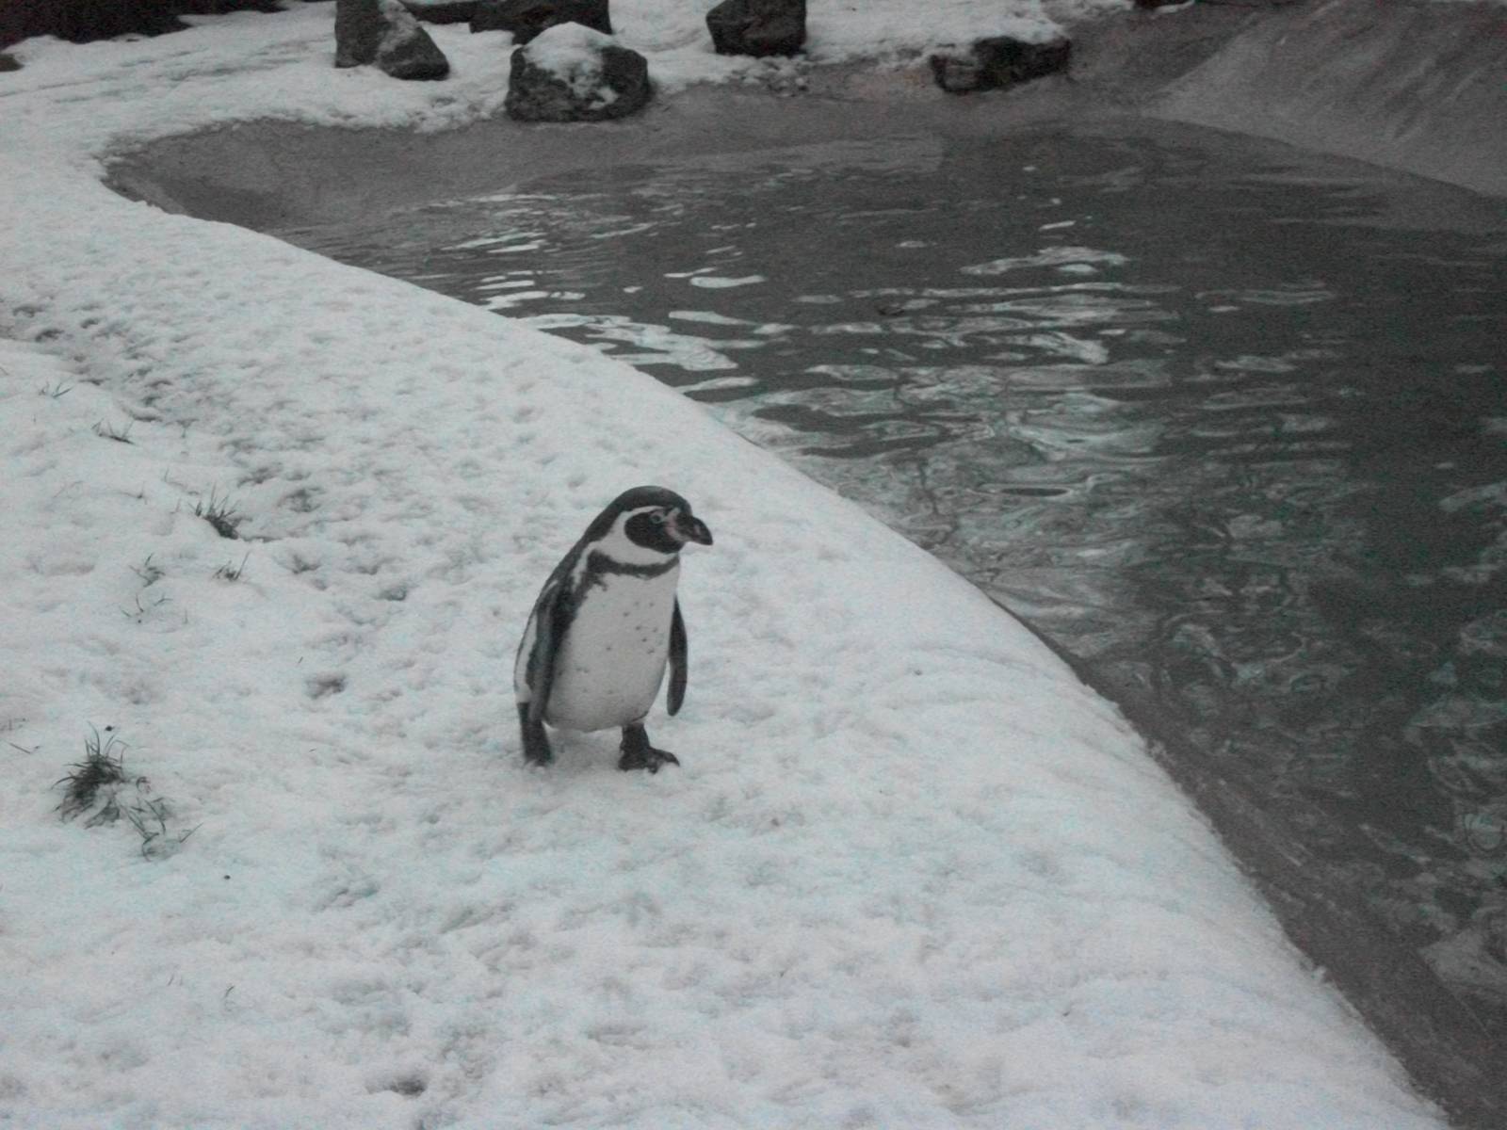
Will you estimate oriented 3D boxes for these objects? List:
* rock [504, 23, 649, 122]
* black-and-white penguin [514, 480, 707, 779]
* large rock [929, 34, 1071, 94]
[{"bbox_3d":[-0.865,-2.420,16.400,0.690,0.460,0.560,0,14,0],"label":"rock"},{"bbox_3d":[-0.250,0.112,6.000,0.280,0.520,0.310,-12,19,-40],"label":"black-and-white penguin"},{"bbox_3d":[1.300,-2.645,17.600,0.710,0.280,0.460,-3,14,-12],"label":"large rock"}]

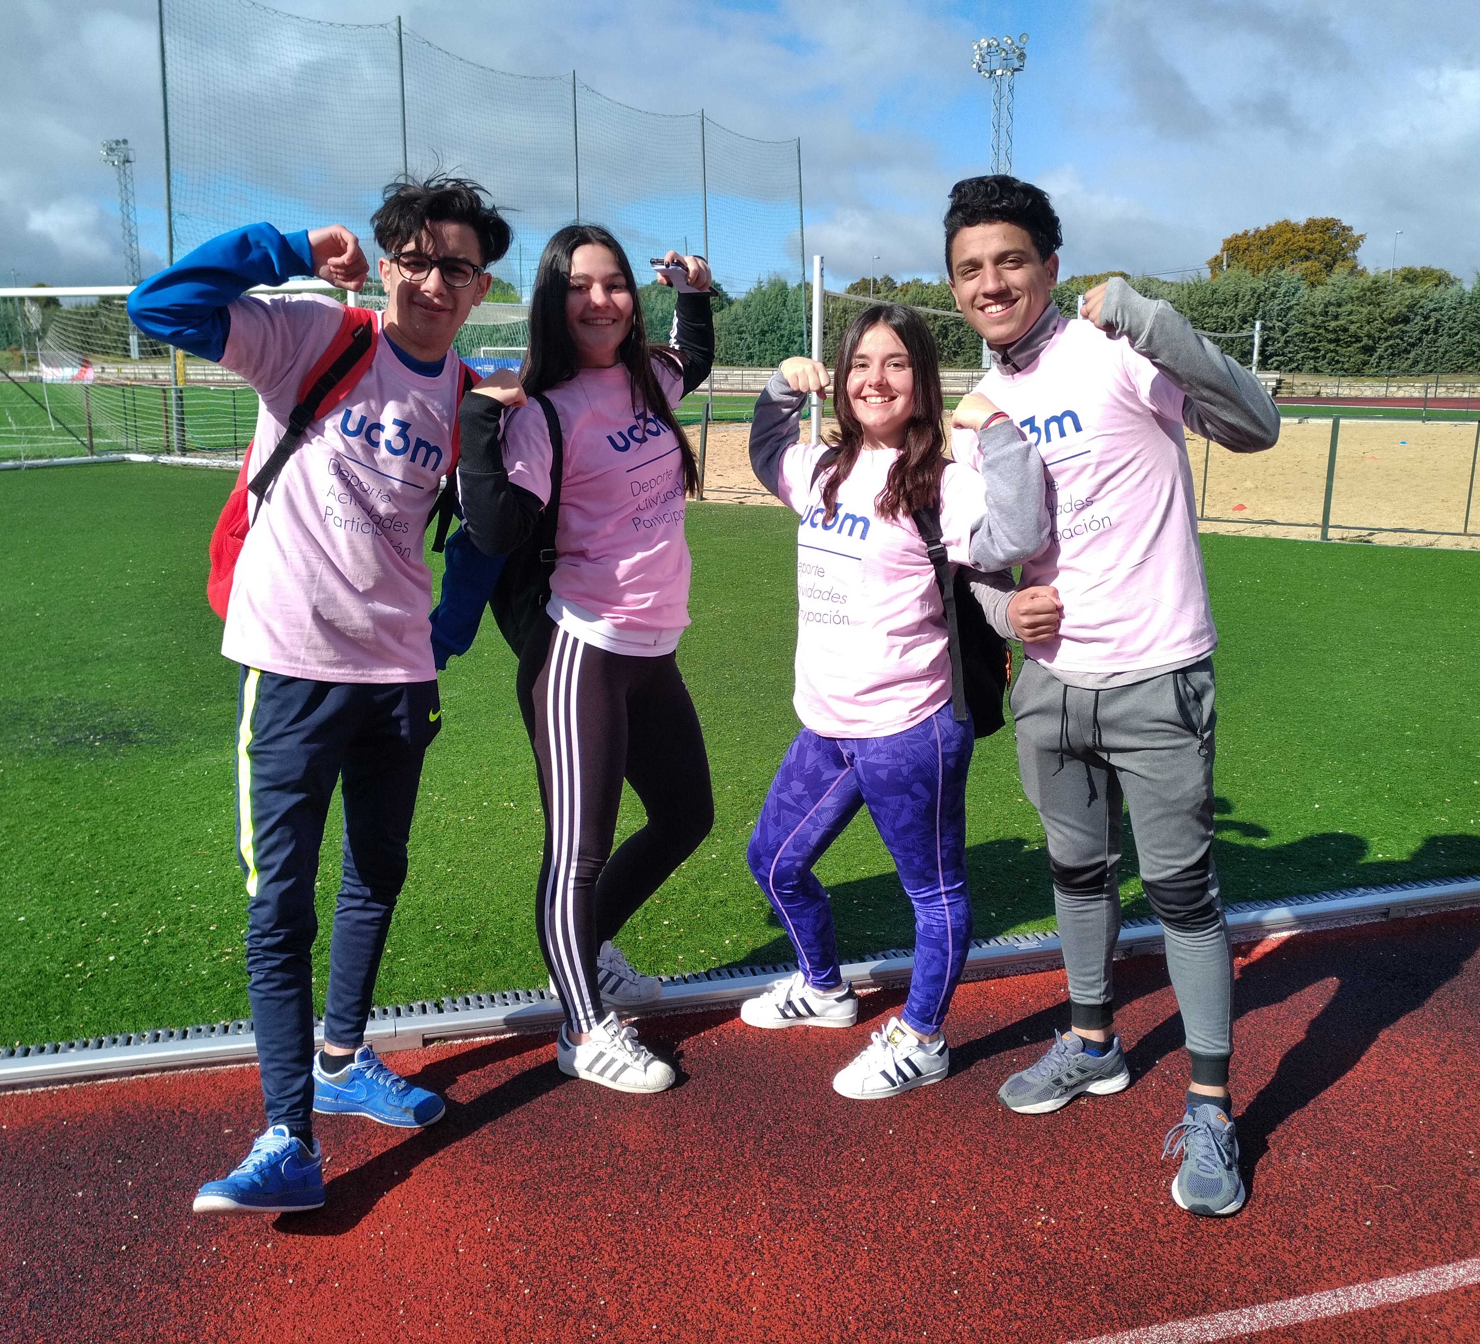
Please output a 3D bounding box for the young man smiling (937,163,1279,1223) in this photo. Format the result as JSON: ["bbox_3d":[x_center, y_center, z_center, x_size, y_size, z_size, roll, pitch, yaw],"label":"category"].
[{"bbox_3d":[0.681,0.086,2.096,0.550,1.750,0.500,11,18,36],"label":"young man smiling"}]

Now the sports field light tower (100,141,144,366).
[{"bbox_3d":[-52.134,-35.602,100.431,2.800,17.800,2.300,8,16,26],"label":"sports field light tower"}]

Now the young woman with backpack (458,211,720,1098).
[{"bbox_3d":[-0.290,0.033,2.370,0.450,1.700,0.530,13,19,40],"label":"young woman with backpack"}]

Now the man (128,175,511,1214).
[{"bbox_3d":[-0.681,0.083,2.069,0.650,1.745,0.480,-10,18,-37],"label":"man"}]

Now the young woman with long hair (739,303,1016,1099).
[{"bbox_3d":[0.270,0.094,2.403,0.590,1.575,0.470,13,19,40],"label":"young woman with long hair"}]

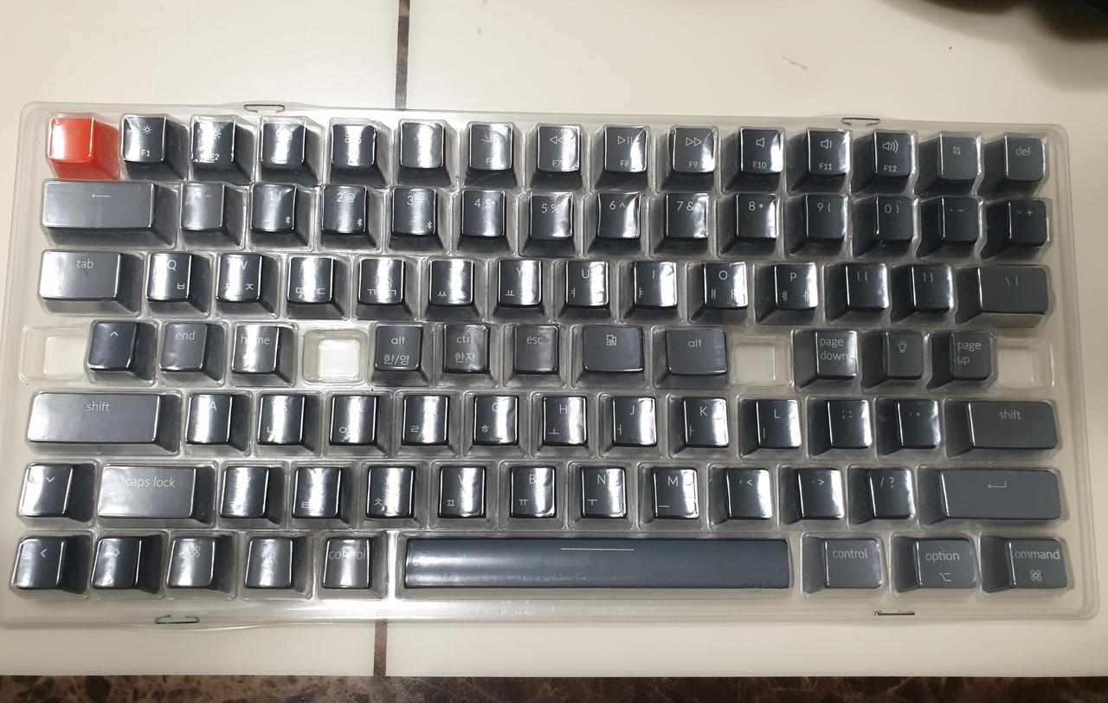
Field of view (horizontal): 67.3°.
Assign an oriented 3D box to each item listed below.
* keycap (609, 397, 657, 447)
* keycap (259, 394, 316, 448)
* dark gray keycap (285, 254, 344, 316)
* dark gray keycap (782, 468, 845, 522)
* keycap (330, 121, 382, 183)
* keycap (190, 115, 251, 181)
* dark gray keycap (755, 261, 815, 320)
[{"bbox_3d":[0.024,0.023,0.257,0.018,0.009,0.018,1,82,-3],"label":"keycap"},{"bbox_3d":[-0.080,0.022,0.249,0.018,0.009,0.018,1,83,-3],"label":"keycap"},{"bbox_3d":[-0.074,-0.020,0.259,0.018,0.010,0.018,1,82,-3],"label":"dark gray keycap"},{"bbox_3d":[0.080,0.044,0.254,0.018,0.009,0.018,1,82,-3],"label":"dark gray keycap"},{"bbox_3d":[-0.063,-0.063,0.265,0.018,0.011,0.018,1,81,-3],"label":"keycap"},{"bbox_3d":[-0.105,-0.063,0.261,0.018,0.011,0.018,1,82,-3],"label":"keycap"},{"bbox_3d":[0.075,-0.019,0.262,0.018,0.010,0.018,1,83,-3],"label":"dark gray keycap"}]

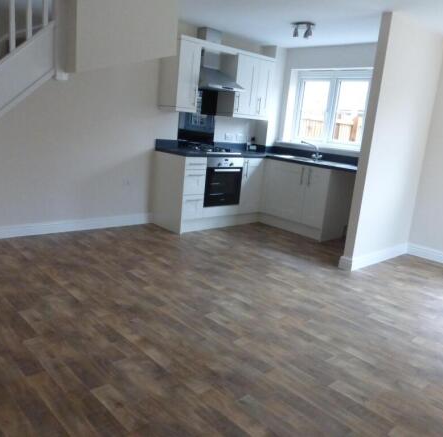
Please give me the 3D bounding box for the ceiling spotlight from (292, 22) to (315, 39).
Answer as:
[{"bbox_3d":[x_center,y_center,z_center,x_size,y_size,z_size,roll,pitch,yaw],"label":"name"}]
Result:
[{"bbox_3d":[0.843,-1.950,4.362,0.250,0.140,0.240,7,12,8],"label":"ceiling spotlight"}]

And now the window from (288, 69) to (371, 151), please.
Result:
[{"bbox_3d":[1.483,-1.470,5.622,0.080,1.000,1.250,-6,17,-43],"label":"window"}]

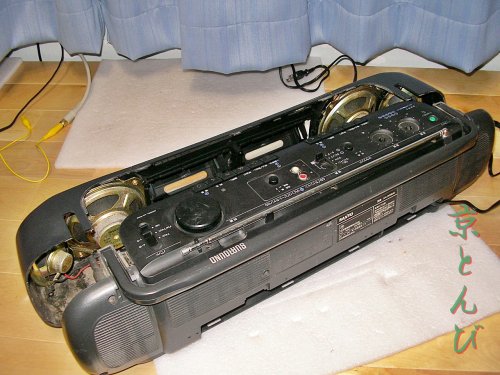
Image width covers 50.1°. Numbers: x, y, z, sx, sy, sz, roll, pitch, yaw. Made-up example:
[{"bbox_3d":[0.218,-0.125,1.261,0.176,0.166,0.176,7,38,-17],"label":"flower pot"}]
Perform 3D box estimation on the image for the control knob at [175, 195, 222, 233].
[{"bbox_3d":[-0.058,0.030,0.597,0.051,0.011,0.051,0,41,0],"label":"control knob"}]

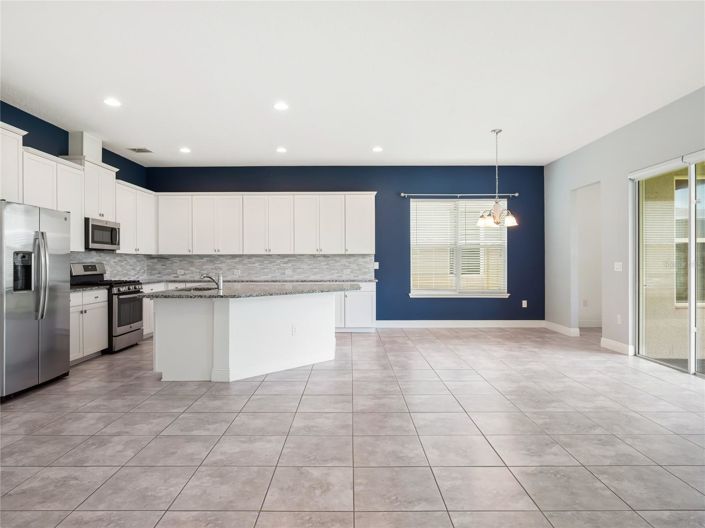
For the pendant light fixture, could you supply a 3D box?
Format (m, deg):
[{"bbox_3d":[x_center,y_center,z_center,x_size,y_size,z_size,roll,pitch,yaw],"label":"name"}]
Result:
[{"bbox_3d":[2.020,-1.180,5.670,0.580,1.340,0.570,0,0,0],"label":"pendant light fixture"}]

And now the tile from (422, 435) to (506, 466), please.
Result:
[{"bbox_3d":[0.700,1.225,2.672,0.458,0.010,0.445,0,0,0],"label":"tile"}]

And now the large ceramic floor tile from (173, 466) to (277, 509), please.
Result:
[{"bbox_3d":[-0.685,1.217,2.217,0.460,0.010,0.436,0,0,0],"label":"large ceramic floor tile"}]

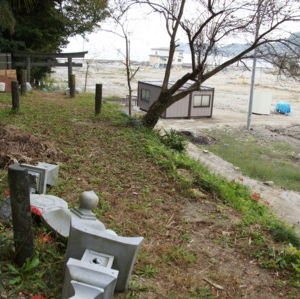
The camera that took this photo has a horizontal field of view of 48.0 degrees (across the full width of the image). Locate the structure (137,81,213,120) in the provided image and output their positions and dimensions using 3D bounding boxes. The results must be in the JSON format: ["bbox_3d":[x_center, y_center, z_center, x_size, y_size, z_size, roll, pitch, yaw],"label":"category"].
[{"bbox_3d":[2.242,-4.843,32.142,4.690,2.620,6.200,-5,18,-25],"label":"structure"}]

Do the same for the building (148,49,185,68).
[{"bbox_3d":[6.167,-34.014,126.000,11.500,7.400,8.500,3,16,2],"label":"building"}]

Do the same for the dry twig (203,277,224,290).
[{"bbox_3d":[0.458,0.966,2.429,0.175,0.020,0.035,17,21,40],"label":"dry twig"}]

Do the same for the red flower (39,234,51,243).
[{"bbox_3d":[-0.853,0.726,2.750,0.100,0.055,0.100,-3,17,-18],"label":"red flower"}]

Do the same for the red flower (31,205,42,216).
[{"bbox_3d":[-0.982,0.525,2.900,0.110,0.080,0.110,-3,17,-19],"label":"red flower"}]

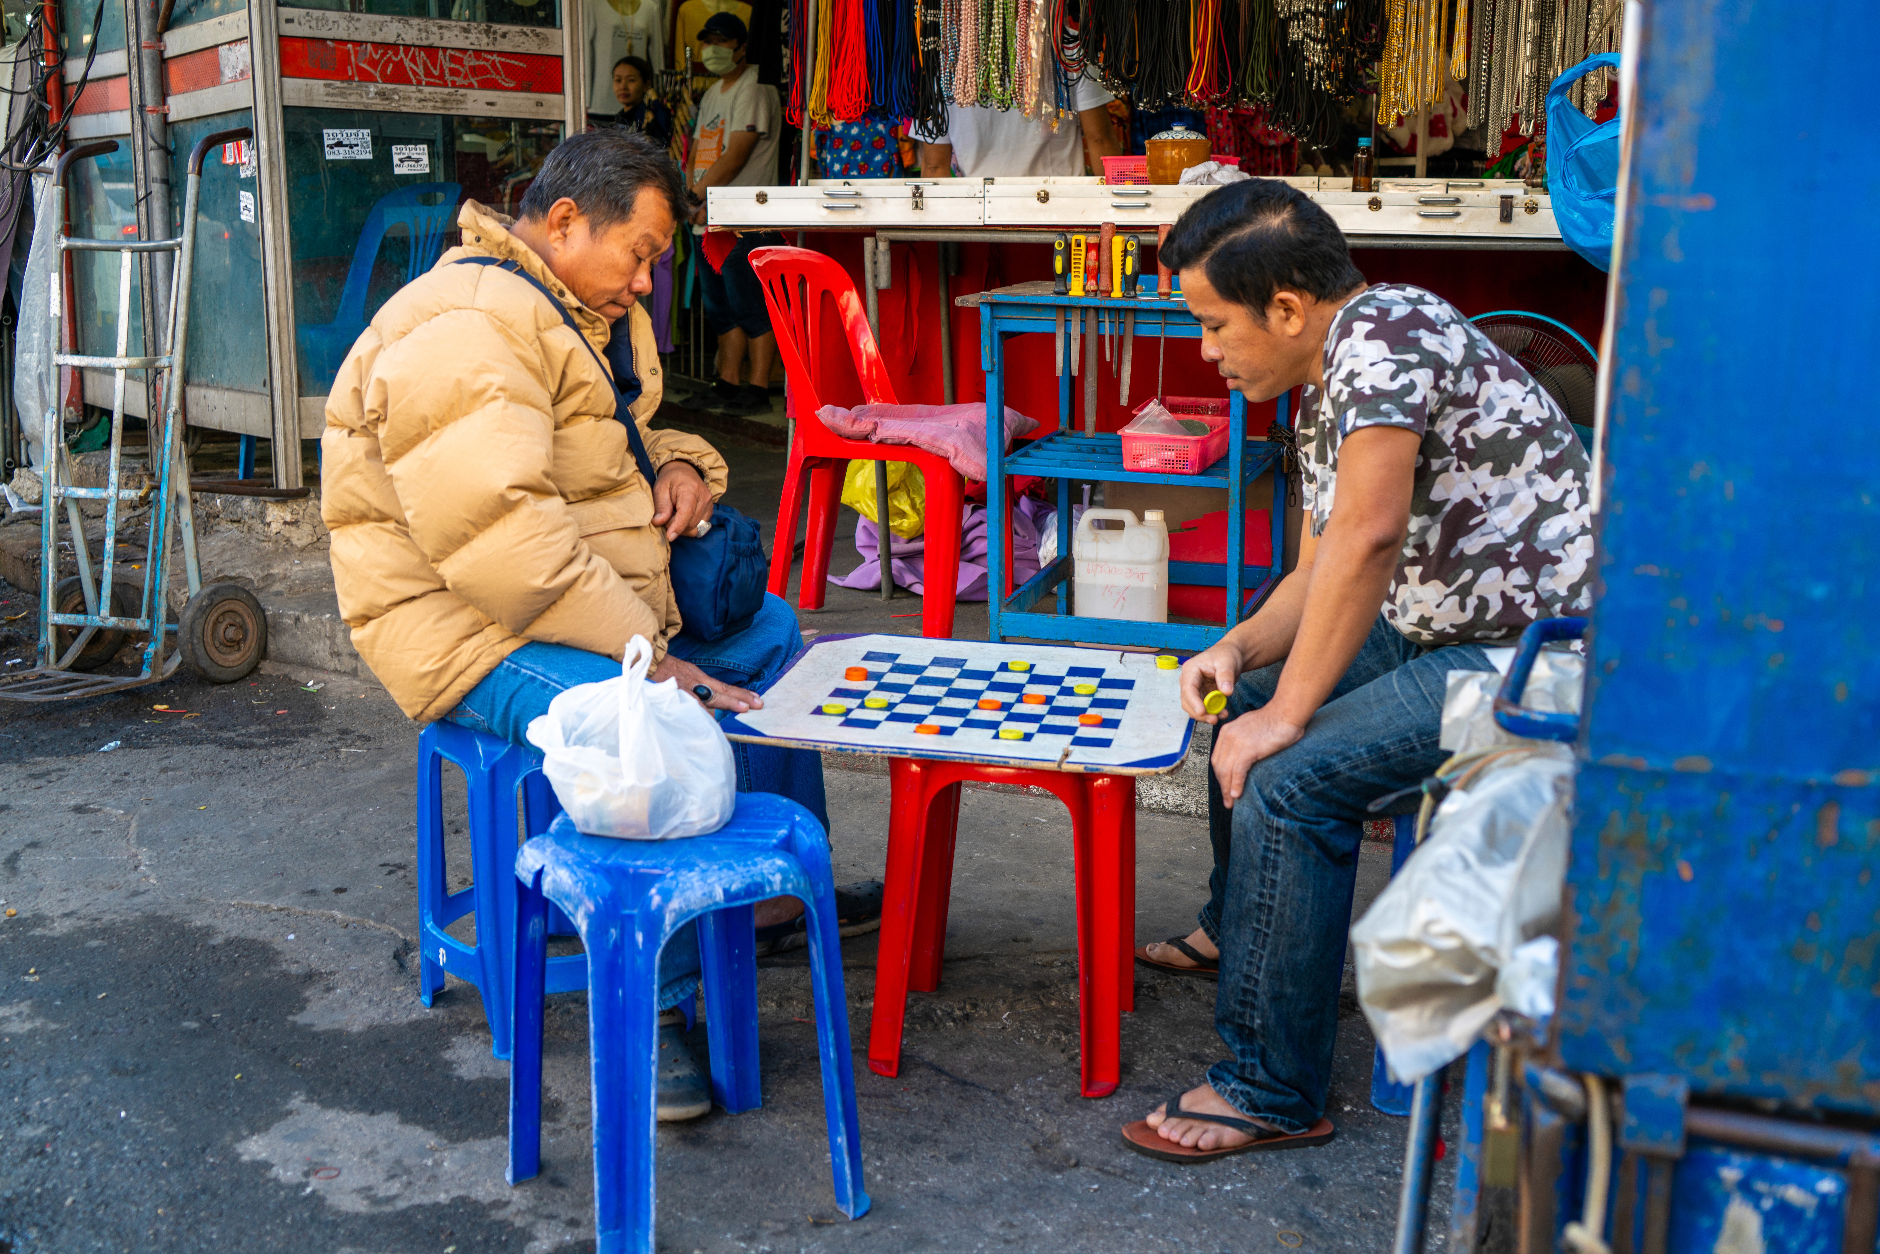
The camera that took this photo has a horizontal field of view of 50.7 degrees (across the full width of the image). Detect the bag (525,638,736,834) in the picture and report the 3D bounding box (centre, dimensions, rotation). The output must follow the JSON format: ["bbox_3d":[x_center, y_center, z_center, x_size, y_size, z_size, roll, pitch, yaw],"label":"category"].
[{"bbox_3d":[-0.366,0.131,2.336,0.235,0.205,0.190,2,12,6],"label":"bag"}]

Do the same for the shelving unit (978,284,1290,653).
[{"bbox_3d":[0.440,-0.312,4.287,0.530,0.770,0.660,4,12,15],"label":"shelving unit"}]

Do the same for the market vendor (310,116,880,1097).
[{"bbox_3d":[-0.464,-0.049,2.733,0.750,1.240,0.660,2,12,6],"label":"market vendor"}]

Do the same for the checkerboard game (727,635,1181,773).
[{"bbox_3d":[0.056,0.108,2.848,0.615,0.022,0.600,4,14,10],"label":"checkerboard game"}]

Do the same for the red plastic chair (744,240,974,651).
[{"bbox_3d":[-0.150,-0.415,4.516,0.530,0.860,0.450,4,12,17],"label":"red plastic chair"}]

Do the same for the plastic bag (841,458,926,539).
[{"bbox_3d":[-0.135,-0.341,5.151,0.260,0.240,0.200,2,12,6],"label":"plastic bag"}]

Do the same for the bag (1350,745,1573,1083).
[{"bbox_3d":[0.532,0.292,2.030,0.225,0.320,0.200,2,12,6],"label":"bag"}]

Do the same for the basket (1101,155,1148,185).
[{"bbox_3d":[0.567,-1.127,4.896,0.340,0.090,0.240,4,12,17],"label":"basket"}]

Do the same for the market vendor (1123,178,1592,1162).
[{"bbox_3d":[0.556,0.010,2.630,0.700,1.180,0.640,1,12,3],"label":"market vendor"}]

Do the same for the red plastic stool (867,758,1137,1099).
[{"bbox_3d":[0.104,0.366,2.744,0.335,0.432,0.335,3,12,11],"label":"red plastic stool"}]

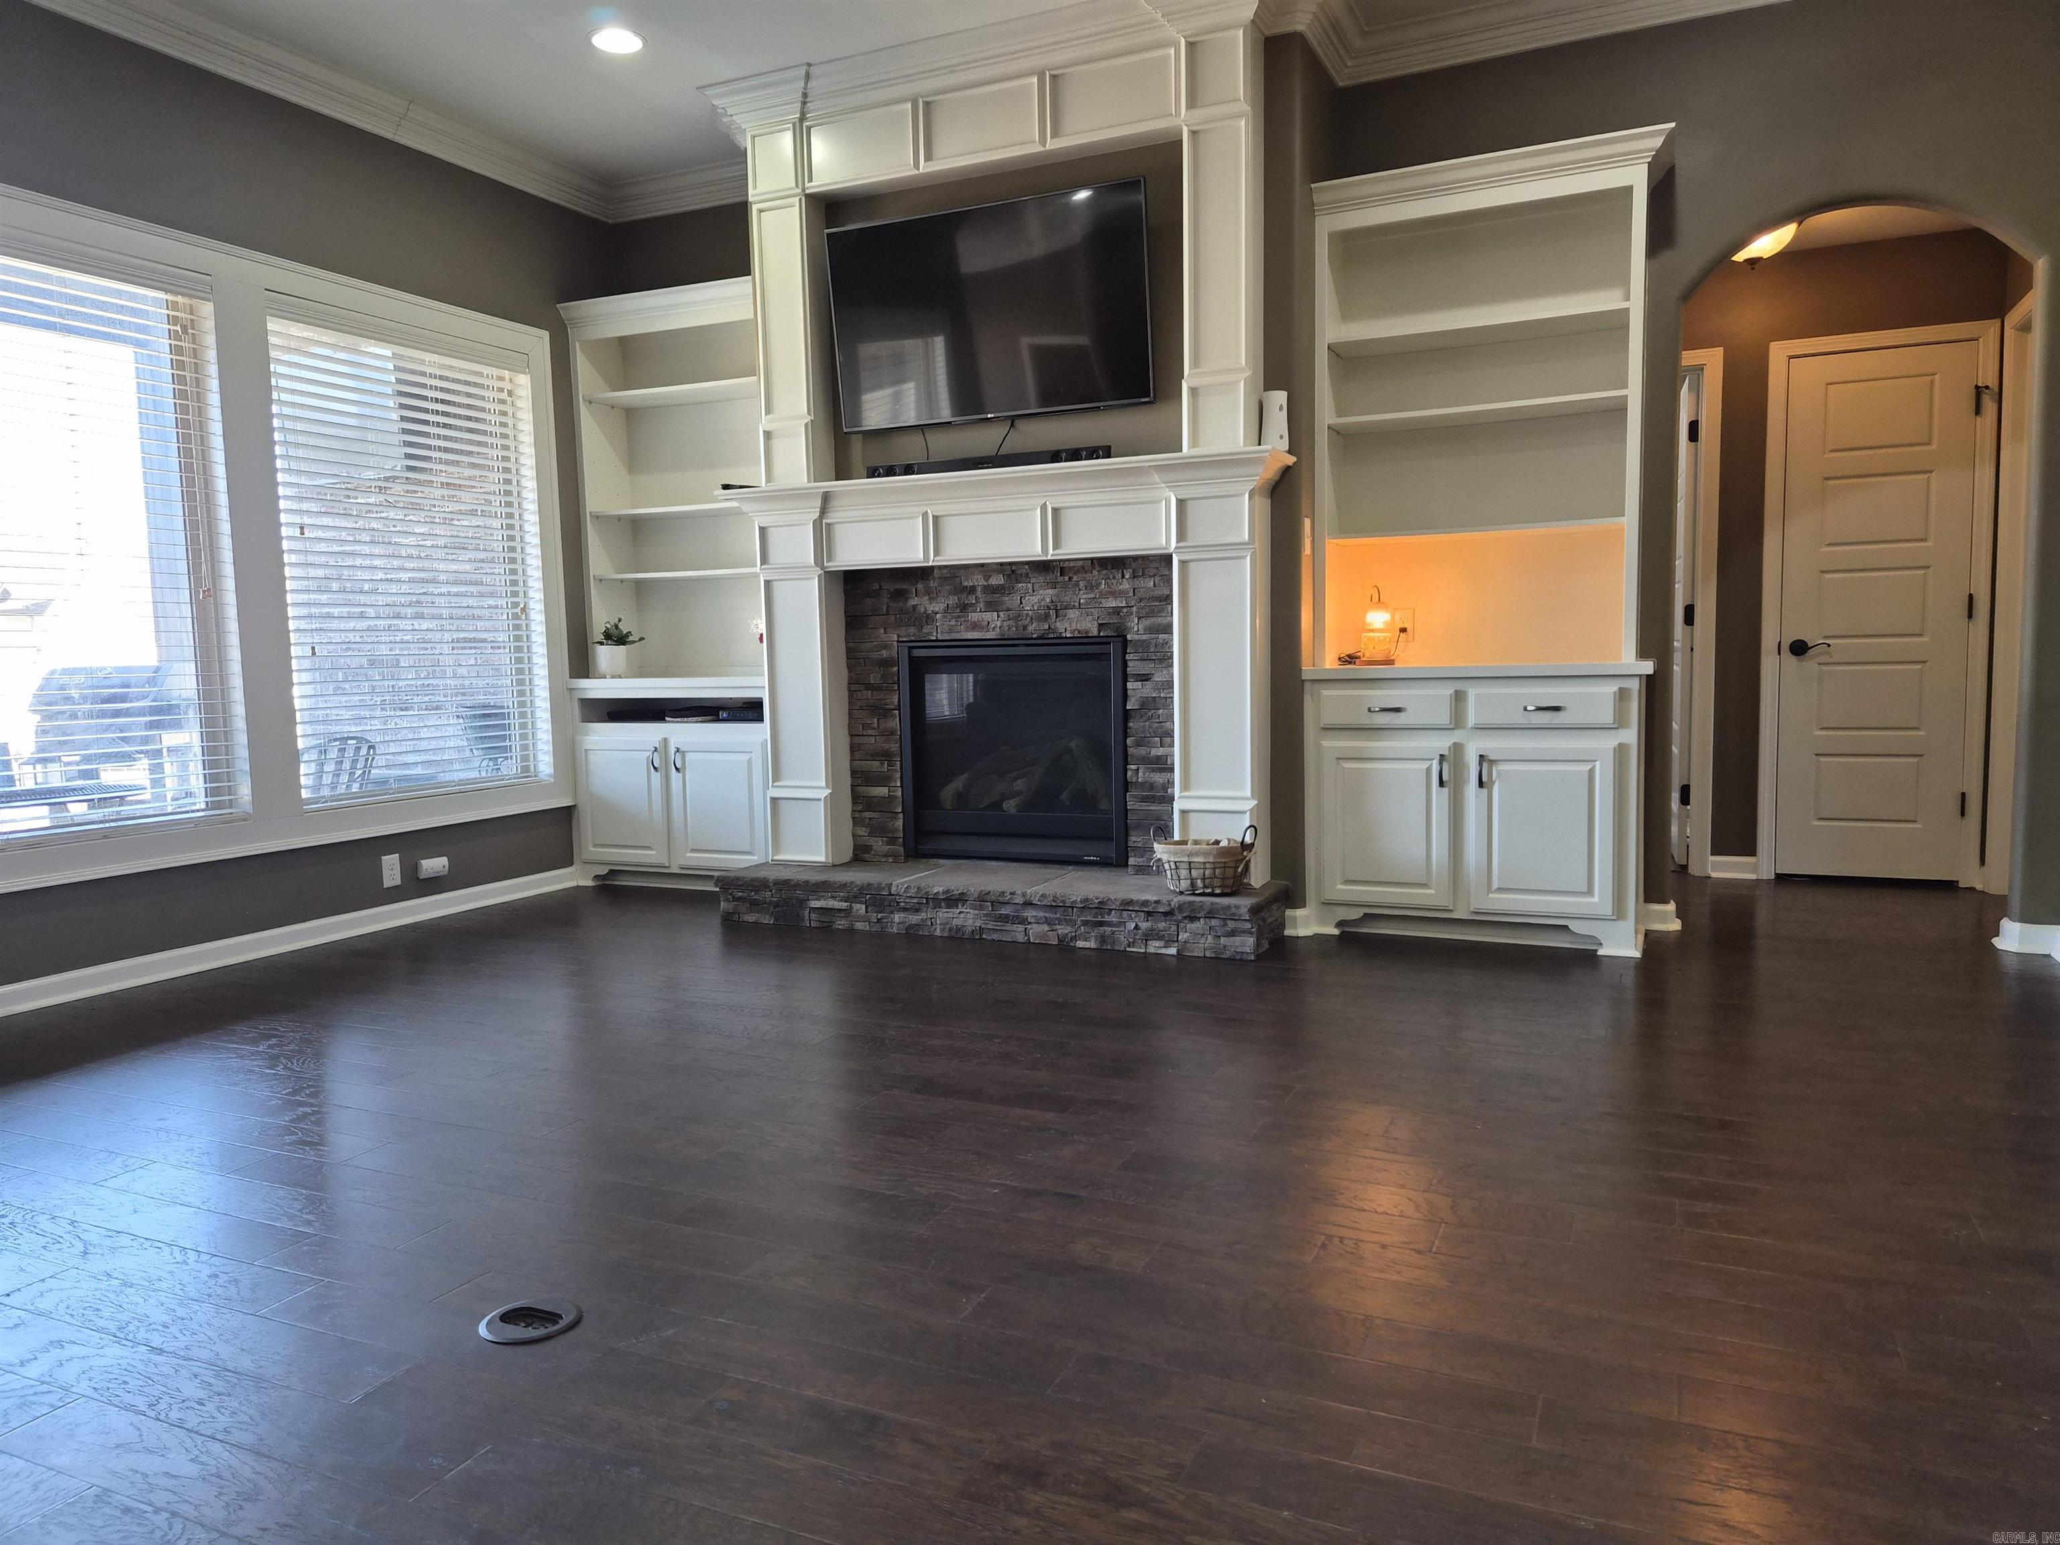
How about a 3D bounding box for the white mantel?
[{"bbox_3d":[-0.127,-0.324,4.752,2.099,1.374,0.270,1,6,25],"label":"white mantel"}]

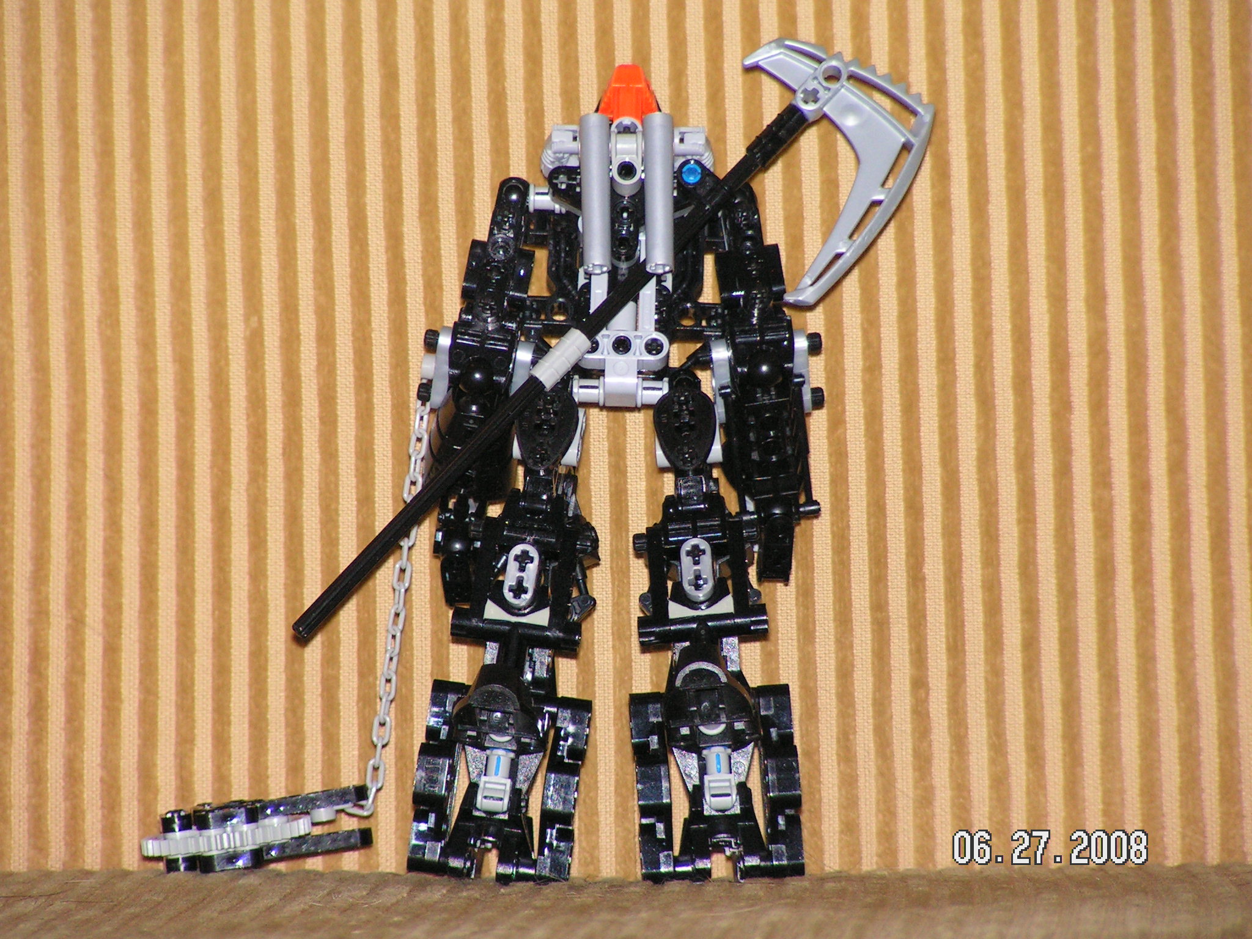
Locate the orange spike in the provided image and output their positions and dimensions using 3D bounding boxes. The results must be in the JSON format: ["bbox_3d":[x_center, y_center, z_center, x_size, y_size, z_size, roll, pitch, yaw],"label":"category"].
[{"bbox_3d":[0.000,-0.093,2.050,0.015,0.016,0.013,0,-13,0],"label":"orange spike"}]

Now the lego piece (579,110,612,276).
[{"bbox_3d":[-0.007,-0.068,2.040,0.007,0.040,0.007,-1,-23,0],"label":"lego piece"}]

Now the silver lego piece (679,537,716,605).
[{"bbox_3d":[0.017,0.025,2.020,0.007,0.015,0.004,-3,-24,-1],"label":"silver lego piece"}]

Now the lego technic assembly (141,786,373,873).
[{"bbox_3d":[-0.091,0.088,2.020,0.058,0.017,0.030,-9,6,1],"label":"lego technic assembly"}]

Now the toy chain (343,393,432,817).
[{"bbox_3d":[-0.059,0.033,2.030,0.011,0.108,0.009,7,-10,1],"label":"toy chain"}]

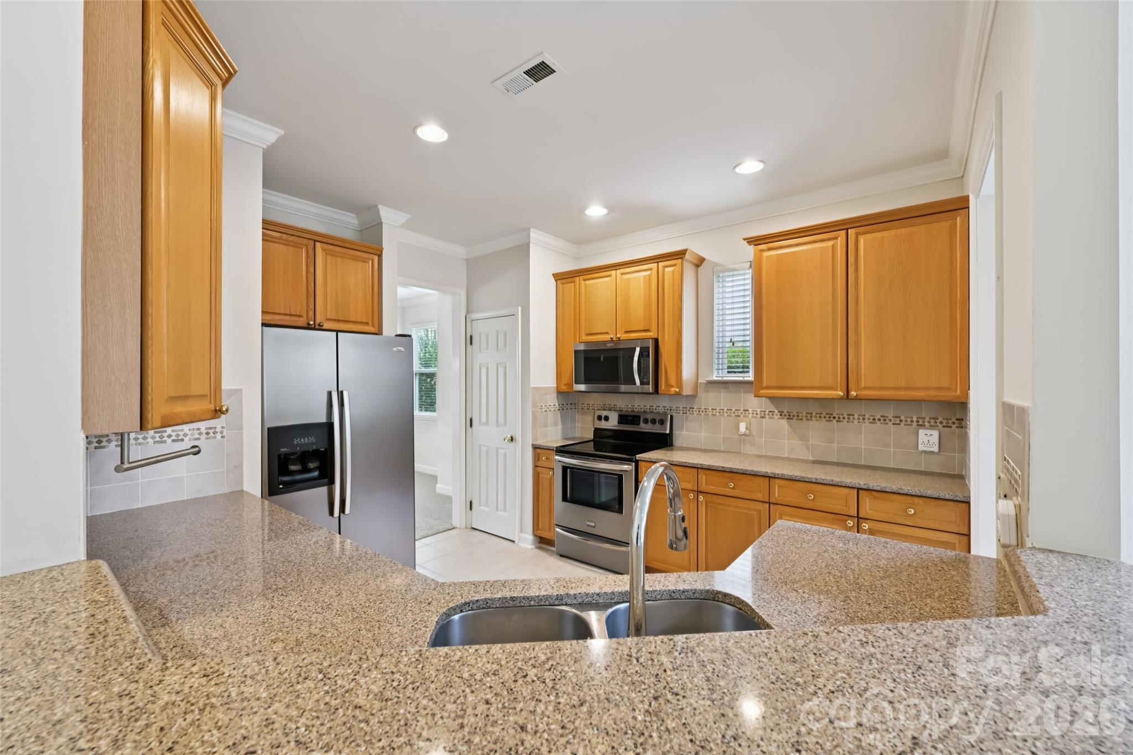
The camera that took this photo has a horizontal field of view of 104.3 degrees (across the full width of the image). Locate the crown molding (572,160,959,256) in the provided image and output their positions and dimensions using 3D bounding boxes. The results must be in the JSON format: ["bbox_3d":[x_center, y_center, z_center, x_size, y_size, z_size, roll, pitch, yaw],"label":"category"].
[{"bbox_3d":[1.204,-1.238,3.472,2.855,0.097,0.075,0,0,39],"label":"crown molding"}]

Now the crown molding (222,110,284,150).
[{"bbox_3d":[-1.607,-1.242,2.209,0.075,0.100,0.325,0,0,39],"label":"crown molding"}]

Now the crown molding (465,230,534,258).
[{"bbox_3d":[-0.654,-1.233,4.093,0.955,0.098,0.075,0,0,39],"label":"crown molding"}]

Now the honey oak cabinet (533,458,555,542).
[{"bbox_3d":[0.006,1.054,4.062,0.235,0.870,0.635,0,0,39],"label":"honey oak cabinet"}]

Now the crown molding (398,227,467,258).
[{"bbox_3d":[-1.230,-1.222,4.001,0.081,0.093,0.887,0,0,38],"label":"crown molding"}]

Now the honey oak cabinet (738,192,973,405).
[{"bbox_3d":[1.768,-0.407,2.797,1.143,1.081,0.379,0,0,38],"label":"honey oak cabinet"}]

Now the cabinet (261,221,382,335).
[{"bbox_3d":[-1.809,-0.646,3.078,0.415,0.631,0.935,0,0,39],"label":"cabinet"}]

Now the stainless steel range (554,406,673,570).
[{"bbox_3d":[0.388,0.902,3.660,0.756,1.177,0.683,0,0,38],"label":"stainless steel range"}]

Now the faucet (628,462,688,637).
[{"bbox_3d":[0.162,0.358,0.790,0.065,0.415,0.247,0,0,31],"label":"faucet"}]

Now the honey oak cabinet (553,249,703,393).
[{"bbox_3d":[0.504,-0.409,3.836,1.303,1.096,0.375,0,0,39],"label":"honey oak cabinet"}]

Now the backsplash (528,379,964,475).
[{"bbox_3d":[1.014,0.309,3.206,2.838,0.530,0.658,0,0,38],"label":"backsplash"}]

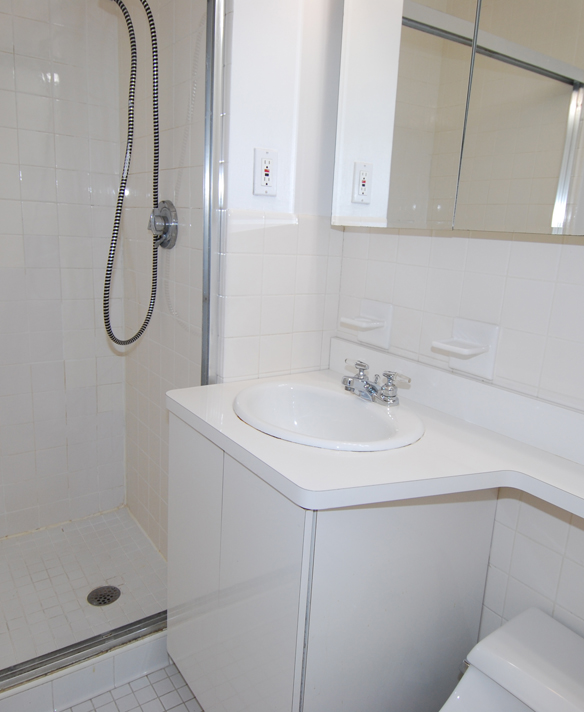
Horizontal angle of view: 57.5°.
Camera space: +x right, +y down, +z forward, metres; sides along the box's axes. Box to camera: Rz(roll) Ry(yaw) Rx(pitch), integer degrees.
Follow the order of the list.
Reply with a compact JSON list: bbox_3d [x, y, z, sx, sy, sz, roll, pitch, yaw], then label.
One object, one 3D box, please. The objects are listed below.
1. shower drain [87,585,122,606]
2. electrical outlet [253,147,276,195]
[{"bbox_3d":[-0.583,0.747,1.654,0.102,0.008,0.102,3,13,-1],"label":"shower drain"},{"bbox_3d":[-0.068,-0.470,1.370,0.070,0.114,0.010,-5,15,-34],"label":"electrical outlet"}]

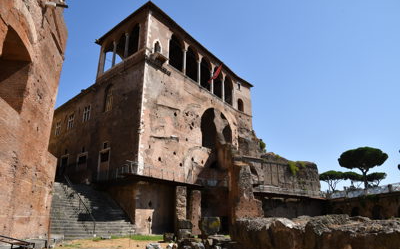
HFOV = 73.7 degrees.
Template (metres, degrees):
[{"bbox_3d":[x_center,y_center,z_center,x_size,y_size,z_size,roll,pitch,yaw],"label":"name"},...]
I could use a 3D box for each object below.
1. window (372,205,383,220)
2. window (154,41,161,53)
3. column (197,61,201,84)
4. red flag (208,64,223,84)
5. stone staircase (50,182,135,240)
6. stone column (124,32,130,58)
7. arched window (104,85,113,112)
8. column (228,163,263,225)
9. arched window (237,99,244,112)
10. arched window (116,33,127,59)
[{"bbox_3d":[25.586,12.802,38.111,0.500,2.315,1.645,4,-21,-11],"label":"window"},{"bbox_3d":[-5.456,-9.767,34.023,0.350,1.776,1.073,-15,-25,34],"label":"window"},{"bbox_3d":[-0.193,-8.019,41.086,0.500,4.707,0.500,-15,-25,34],"label":"column"},{"bbox_3d":[2.454,-8.080,42.109,2.753,2.650,0.500,-15,-25,34],"label":"red flag"},{"bbox_3d":[-10.980,7.750,25.031,6.686,4.971,7.355,-15,-25,34],"label":"stone staircase"},{"bbox_3d":[-9.607,-10.576,35.966,0.500,4.522,0.500,-17,-26,37],"label":"stone column"},{"bbox_3d":[-12.004,-3.464,35.350,1.810,4.075,0.400,-17,-26,37],"label":"arched window"},{"bbox_3d":[4.961,7.654,28.931,3.600,7.359,1.700,15,-25,-35],"label":"column"},{"bbox_3d":[7.629,-3.593,50.323,0.400,2.568,1.864,-18,-27,40],"label":"arched window"},{"bbox_3d":[-10.620,-10.461,36.897,2.346,5.037,0.500,-17,-26,37],"label":"arched window"}]

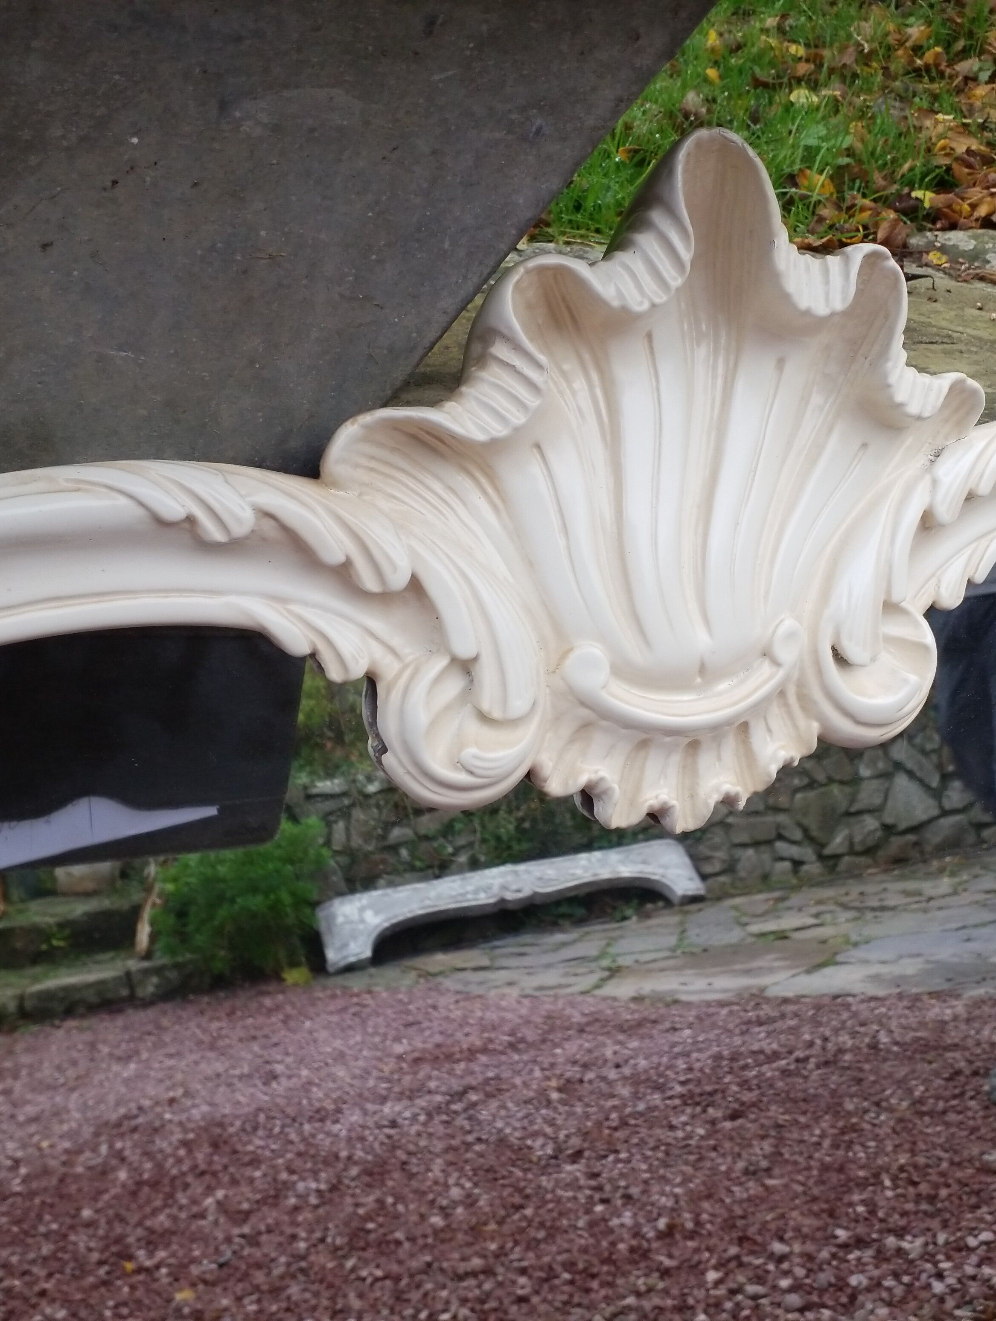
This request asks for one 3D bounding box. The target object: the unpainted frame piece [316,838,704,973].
[{"bbox_3d":[0.067,0.894,5.053,1.470,0.250,0.110,-5,-30,-30],"label":"unpainted frame piece"}]

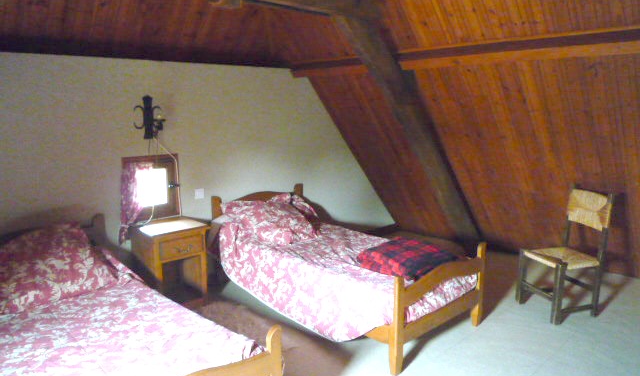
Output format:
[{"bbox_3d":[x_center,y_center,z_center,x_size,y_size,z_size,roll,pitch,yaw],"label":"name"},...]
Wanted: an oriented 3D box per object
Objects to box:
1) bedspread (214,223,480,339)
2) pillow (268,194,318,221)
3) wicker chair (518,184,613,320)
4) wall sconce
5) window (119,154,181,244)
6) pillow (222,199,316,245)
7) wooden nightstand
[{"bbox_3d":[0.131,0.610,3.556,1.040,0.440,1.830,-9,14,-42],"label":"bedspread"},{"bbox_3d":[-0.277,0.178,4.215,0.540,0.230,0.400,-9,14,-42],"label":"pillow"},{"bbox_3d":[1.814,0.475,3.431,0.441,0.924,0.403,-3,11,-18],"label":"wicker chair"},{"bbox_3d":[-1.258,-0.529,3.488,0.206,0.329,0.170,-9,14,-42],"label":"wall sconce"},{"bbox_3d":[-1.322,0.064,3.647,0.481,0.633,0.090,-9,14,-42],"label":"window"},{"bbox_3d":[-0.358,0.239,3.888,0.630,0.230,0.620,-9,14,-42],"label":"pillow"},{"bbox_3d":[-1.168,0.573,3.615,0.455,0.571,0.445,-9,14,-42],"label":"wooden nightstand"}]

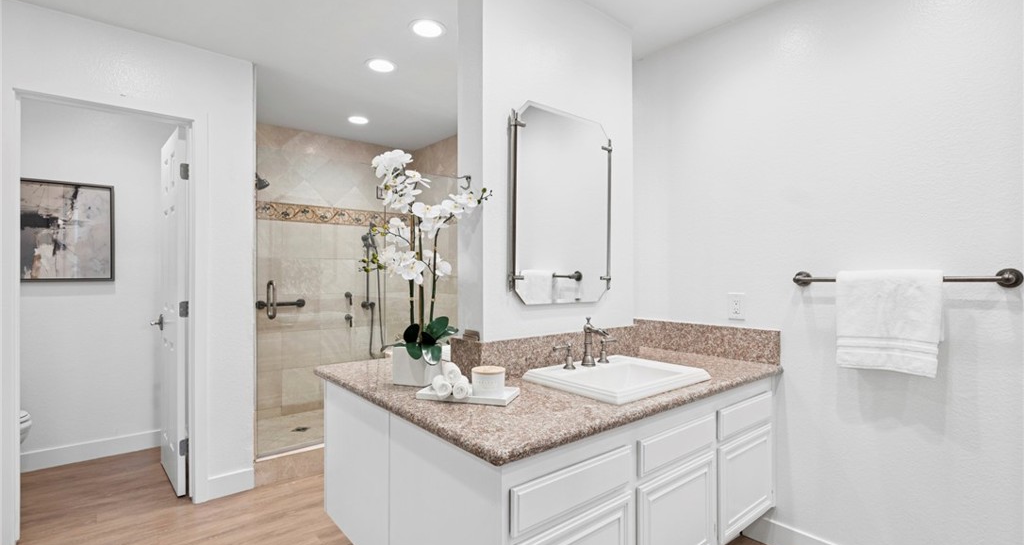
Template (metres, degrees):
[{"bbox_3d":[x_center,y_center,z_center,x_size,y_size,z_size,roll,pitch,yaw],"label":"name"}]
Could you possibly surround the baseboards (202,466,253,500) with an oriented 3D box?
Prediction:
[{"bbox_3d":[-1.578,1.183,2.538,0.240,0.114,0.016,0,0,-40],"label":"baseboards"}]

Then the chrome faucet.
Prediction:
[{"bbox_3d":[0.349,0.286,1.882,0.058,0.196,0.135,0,0,-40],"label":"chrome faucet"}]

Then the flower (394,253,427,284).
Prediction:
[{"bbox_3d":[-0.366,-0.015,1.650,0.110,0.110,0.060,0,0,-6],"label":"flower"}]

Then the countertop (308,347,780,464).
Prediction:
[{"bbox_3d":[0.188,0.416,1.992,1.611,0.037,1.240,0,0,-40],"label":"countertop"}]

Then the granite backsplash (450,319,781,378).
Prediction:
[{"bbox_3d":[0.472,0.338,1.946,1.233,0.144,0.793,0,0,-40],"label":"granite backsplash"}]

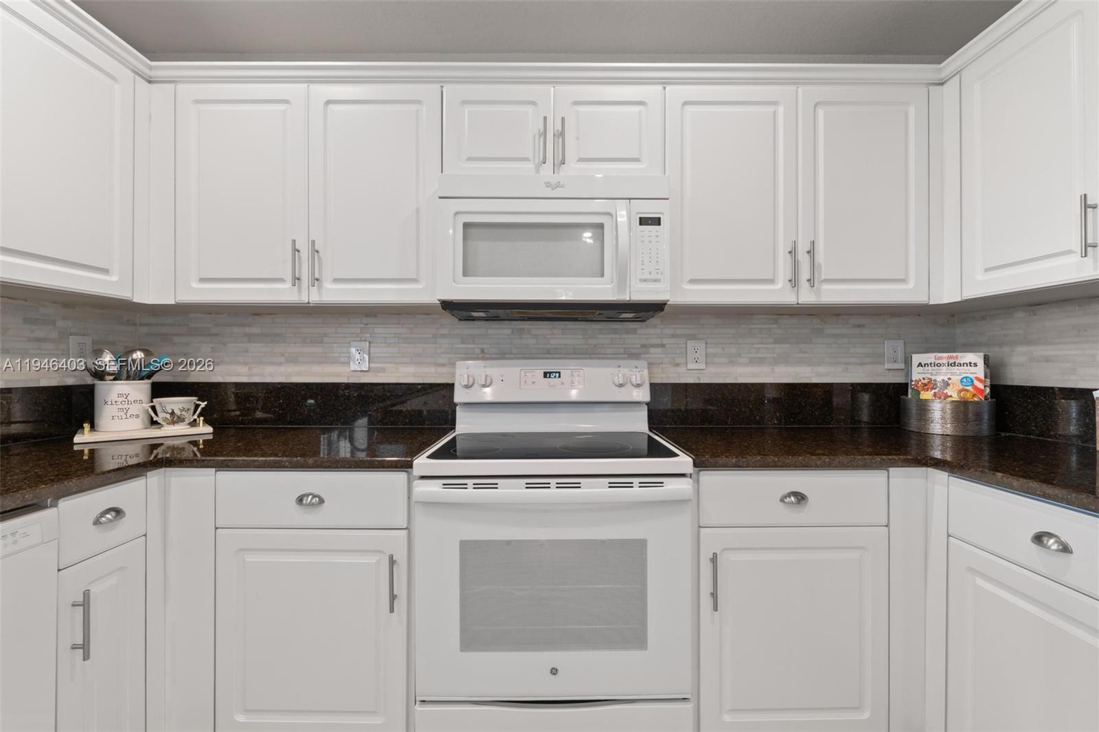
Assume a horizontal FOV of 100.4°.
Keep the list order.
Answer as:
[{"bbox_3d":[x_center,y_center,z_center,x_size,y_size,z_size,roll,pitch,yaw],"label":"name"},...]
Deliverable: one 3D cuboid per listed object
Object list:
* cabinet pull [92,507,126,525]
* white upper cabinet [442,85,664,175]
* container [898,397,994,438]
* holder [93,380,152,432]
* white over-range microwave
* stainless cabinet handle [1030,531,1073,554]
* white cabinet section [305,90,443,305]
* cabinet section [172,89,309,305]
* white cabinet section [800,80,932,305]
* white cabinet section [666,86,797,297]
[{"bbox_3d":[-1.059,0.363,1.115,0.025,0.030,0.083,0,0,0],"label":"cabinet pull"},{"bbox_3d":[0.013,-0.806,1.722,0.760,0.315,0.340,0,0,0],"label":"white upper cabinet"},{"bbox_3d":[1.500,0.187,1.735,0.265,0.125,0.260,0,0,41],"label":"container"},{"bbox_3d":[-1.575,0.146,1.695,0.155,0.172,0.155,0,0,-42],"label":"holder"},{"bbox_3d":[0.014,-0.405,1.690,0.760,0.430,0.400,0,0,0],"label":"white over-range microwave"},{"bbox_3d":[1.040,0.365,0.960,0.025,0.030,0.082,0,0,0],"label":"stainless cabinet handle"},{"bbox_3d":[-0.594,-0.583,1.720,0.454,0.745,0.330,0,0,0],"label":"white cabinet section"},{"bbox_3d":[-1.045,-0.583,1.717,0.451,0.744,0.330,0,0,0],"label":"cabinet section"},{"bbox_3d":[1.075,-0.585,1.733,0.449,0.747,0.330,0,0,0],"label":"white cabinet section"},{"bbox_3d":[0.622,-0.584,1.730,0.454,0.745,0.330,0,0,0],"label":"white cabinet section"}]

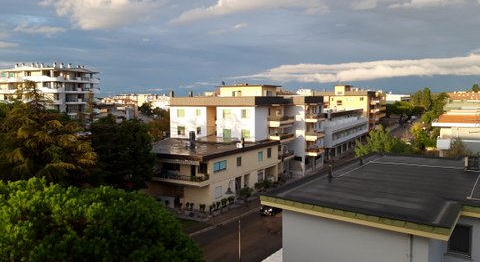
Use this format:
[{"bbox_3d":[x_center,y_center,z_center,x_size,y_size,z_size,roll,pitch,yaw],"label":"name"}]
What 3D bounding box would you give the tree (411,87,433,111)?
[{"bbox_3d":[90.624,-12.019,179.679,10.500,18.000,10.500,3,7,32],"label":"tree"}]

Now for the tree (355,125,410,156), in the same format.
[{"bbox_3d":[19.695,4.425,50.665,7.500,10.200,7.500,3,7,32],"label":"tree"}]

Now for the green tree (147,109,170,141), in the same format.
[{"bbox_3d":[-18.311,0.835,82.467,7.000,11.200,7.000,3,7,32],"label":"green tree"}]

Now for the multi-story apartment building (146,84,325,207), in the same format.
[{"bbox_3d":[-0.388,0.135,63.284,18.800,16.300,38.000,3,7,32],"label":"multi-story apartment building"}]

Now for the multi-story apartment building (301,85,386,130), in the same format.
[{"bbox_3d":[39.100,-7.129,132.933,22.000,17.300,29.000,3,7,32],"label":"multi-story apartment building"}]

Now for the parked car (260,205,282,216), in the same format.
[{"bbox_3d":[4.263,9.351,45.096,1.750,1.470,4.200,3,7,32],"label":"parked car"}]

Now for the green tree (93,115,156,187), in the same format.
[{"bbox_3d":[-14.075,4.056,43.596,7.800,12.300,7.800,3,7,32],"label":"green tree"}]

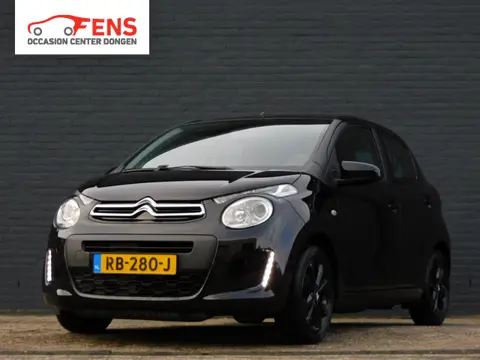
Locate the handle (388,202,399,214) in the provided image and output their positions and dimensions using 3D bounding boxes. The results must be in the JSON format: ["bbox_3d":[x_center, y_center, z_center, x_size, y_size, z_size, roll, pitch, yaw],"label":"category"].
[{"bbox_3d":[1.003,0.186,8.644,0.050,0.065,0.190,-1,-4,26],"label":"handle"}]

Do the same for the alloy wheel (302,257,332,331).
[{"bbox_3d":[0.377,0.642,7.486,0.150,0.410,0.410,-1,-4,26],"label":"alloy wheel"}]

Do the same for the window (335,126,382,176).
[{"bbox_3d":[0.721,-0.198,8.368,0.070,0.380,0.870,-24,-13,23],"label":"window"}]

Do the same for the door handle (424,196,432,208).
[{"bbox_3d":[1.324,0.159,9.328,0.050,0.065,0.185,-1,-4,26],"label":"door handle"}]

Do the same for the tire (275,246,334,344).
[{"bbox_3d":[0.366,0.642,7.492,0.175,0.574,0.574,-1,-4,26],"label":"tire"}]

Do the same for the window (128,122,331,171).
[{"bbox_3d":[-0.062,-0.239,8.273,1.260,0.130,0.770,-1,25,26],"label":"window"}]

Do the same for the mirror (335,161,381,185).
[{"bbox_3d":[0.706,-0.041,7.926,0.230,0.140,0.170,-1,-4,26],"label":"mirror"}]

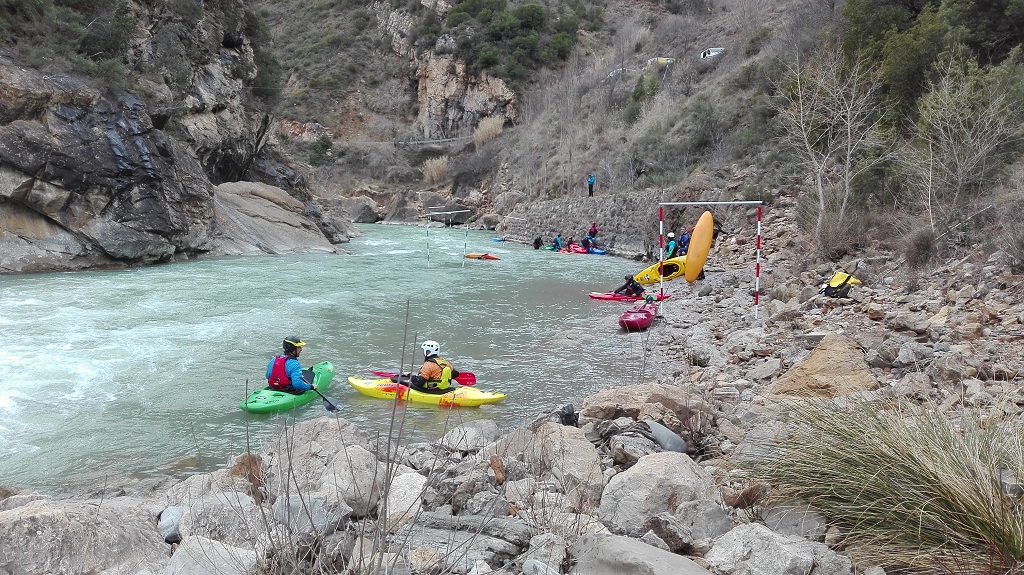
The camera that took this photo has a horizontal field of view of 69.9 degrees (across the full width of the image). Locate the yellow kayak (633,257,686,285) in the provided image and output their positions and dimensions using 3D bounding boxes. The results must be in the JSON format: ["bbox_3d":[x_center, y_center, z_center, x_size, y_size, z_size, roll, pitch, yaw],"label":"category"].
[{"bbox_3d":[5.161,-0.583,24.400,2.500,0.660,0.380,-15,-16,-12],"label":"yellow kayak"}]

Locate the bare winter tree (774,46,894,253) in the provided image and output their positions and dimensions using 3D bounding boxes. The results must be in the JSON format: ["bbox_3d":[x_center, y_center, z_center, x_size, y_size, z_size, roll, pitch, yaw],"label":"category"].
[{"bbox_3d":[10.606,-4.538,24.100,3.900,6.700,3.700,0,6,0],"label":"bare winter tree"}]

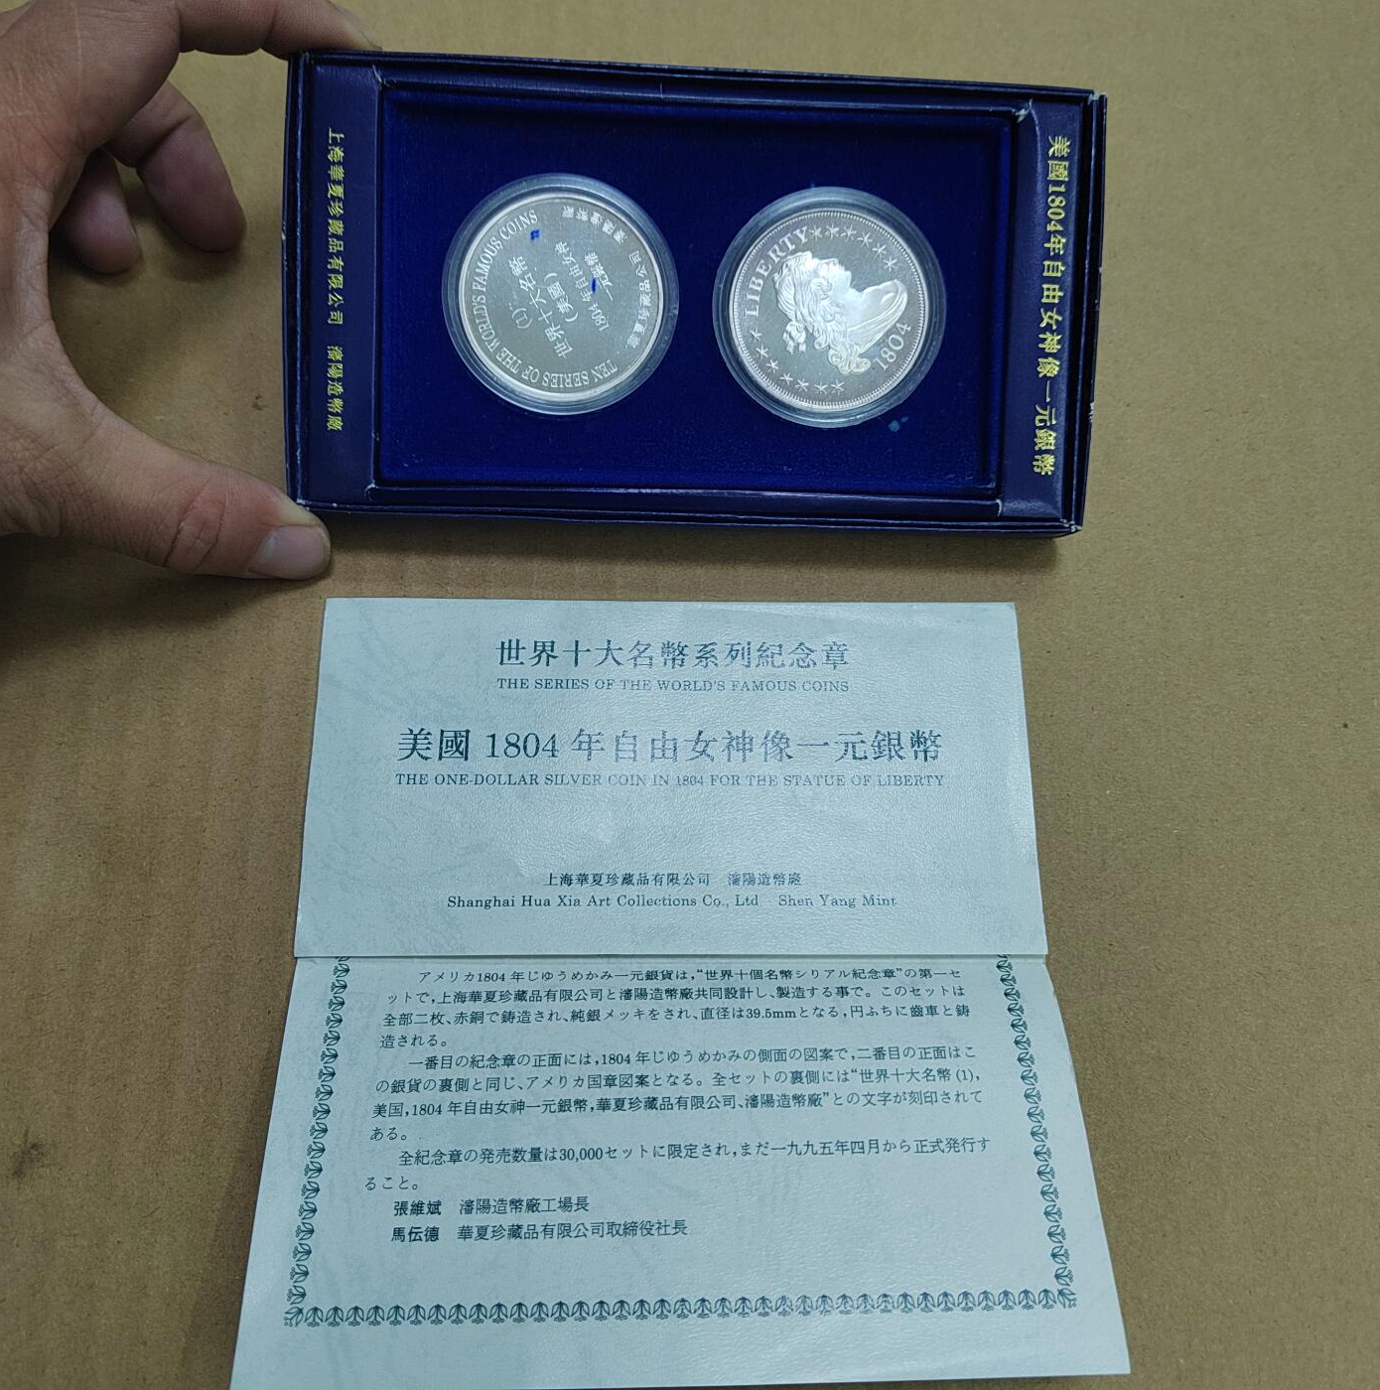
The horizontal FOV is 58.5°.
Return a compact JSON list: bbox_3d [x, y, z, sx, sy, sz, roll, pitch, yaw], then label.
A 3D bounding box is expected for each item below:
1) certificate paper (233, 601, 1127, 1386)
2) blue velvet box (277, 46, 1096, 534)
[{"bbox_3d":[-0.002,0.046,0.226,0.141,0.014,0.141,0,65,-3],"label":"certificate paper"},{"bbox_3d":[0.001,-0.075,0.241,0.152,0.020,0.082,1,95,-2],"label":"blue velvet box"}]

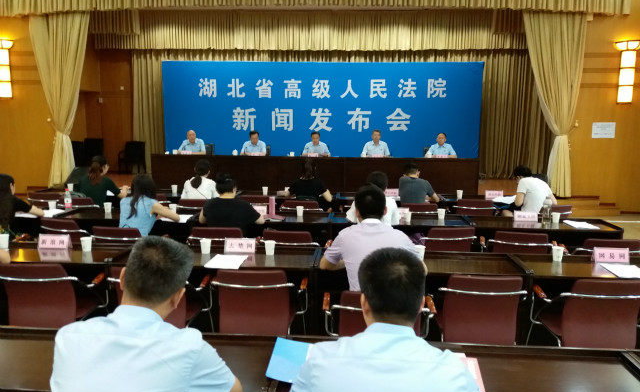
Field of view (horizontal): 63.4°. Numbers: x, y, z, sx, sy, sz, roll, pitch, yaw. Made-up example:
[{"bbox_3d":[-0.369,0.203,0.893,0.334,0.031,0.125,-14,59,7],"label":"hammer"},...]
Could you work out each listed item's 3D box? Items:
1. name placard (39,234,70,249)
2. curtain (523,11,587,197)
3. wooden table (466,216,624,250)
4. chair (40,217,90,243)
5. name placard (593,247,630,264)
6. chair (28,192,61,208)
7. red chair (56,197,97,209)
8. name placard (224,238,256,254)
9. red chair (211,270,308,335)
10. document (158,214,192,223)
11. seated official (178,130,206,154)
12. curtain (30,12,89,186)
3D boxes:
[{"bbox_3d":[-1.924,0.329,3.794,0.205,0.100,0.085,1,7,3],"label":"name placard"},{"bbox_3d":[4.254,-1.620,9.372,1.133,3.386,0.350,1,8,0],"label":"curtain"},{"bbox_3d":[2.084,0.637,5.061,1.380,0.750,0.530,1,7,3],"label":"wooden table"},{"bbox_3d":[-2.029,0.574,4.482,0.570,0.850,0.580,3,8,17],"label":"chair"},{"bbox_3d":[1.983,0.401,3.539,0.220,0.105,0.085,1,7,3],"label":"name placard"},{"bbox_3d":[-3.222,0.352,6.411,0.570,0.860,0.600,1,7,3],"label":"chair"},{"bbox_3d":[-2.579,0.389,5.858,0.550,0.810,0.570,1,8,4],"label":"red chair"},{"bbox_3d":[-0.535,0.329,3.512,0.205,0.096,0.075,1,8,1],"label":"name placard"},{"bbox_3d":[-0.345,0.770,3.164,0.550,0.810,0.570,1,8,4],"label":"red chair"},{"bbox_3d":[-1.296,0.203,4.697,0.240,0.008,0.320,1,8,3],"label":"document"},{"bbox_3d":[-2.433,-0.626,9.871,0.540,1.240,0.750,1,7,3],"label":"seated official"},{"bbox_3d":[-5.268,-1.933,10.570,1.200,3.550,0.300,1,8,4],"label":"curtain"}]

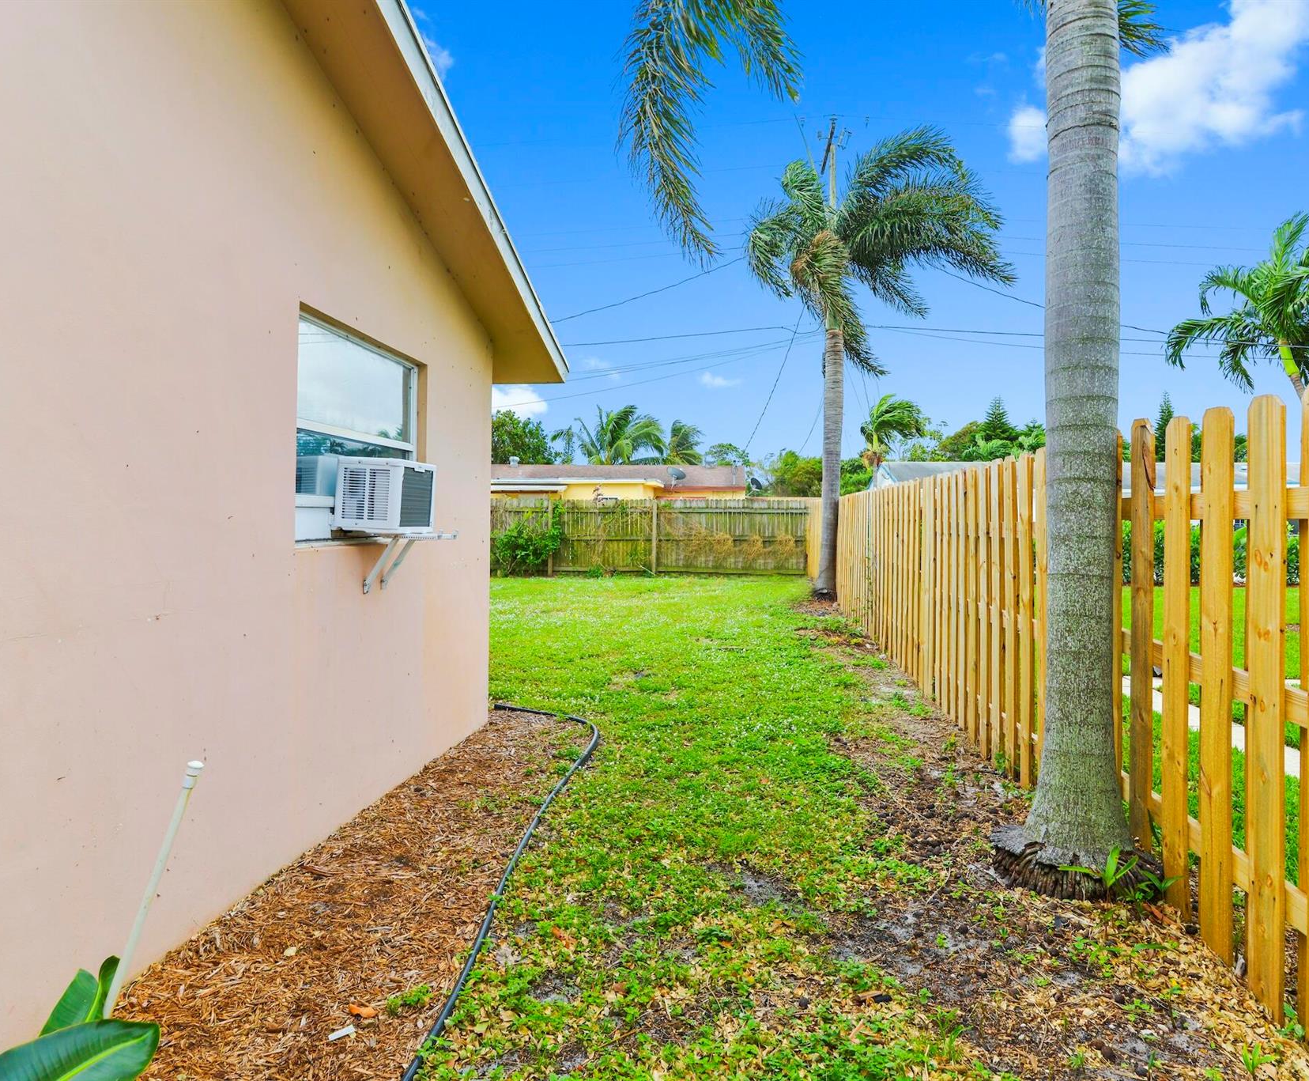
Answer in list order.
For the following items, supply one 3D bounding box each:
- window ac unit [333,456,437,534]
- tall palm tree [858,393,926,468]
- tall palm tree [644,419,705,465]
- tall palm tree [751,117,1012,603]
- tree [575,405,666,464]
[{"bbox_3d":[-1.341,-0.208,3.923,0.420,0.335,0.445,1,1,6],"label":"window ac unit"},{"bbox_3d":[7.049,-1.744,24.000,2.000,5.250,2.000,1,1,0],"label":"tall palm tree"},{"bbox_3d":[1.019,-3.234,45.000,3.700,6.960,3.700,1,1,0],"label":"tall palm tree"},{"bbox_3d":[3.633,-2.886,13.100,4.200,7.590,3.900,1,1,0],"label":"tall palm tree"},{"bbox_3d":[-1.856,-3.541,44.000,4.900,7.700,4.700,1,1,0],"label":"tree"}]

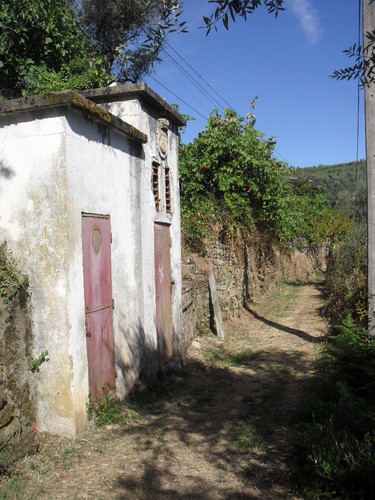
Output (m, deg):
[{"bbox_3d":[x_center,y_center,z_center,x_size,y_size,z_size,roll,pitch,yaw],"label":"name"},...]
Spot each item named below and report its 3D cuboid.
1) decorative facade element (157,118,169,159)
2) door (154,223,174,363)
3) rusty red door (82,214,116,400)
[{"bbox_3d":[-0.327,-1.523,7.003,0.090,0.550,0.360,-1,1,15],"label":"decorative facade element"},{"bbox_3d":[-0.331,0.623,7.177,0.050,1.980,0.688,-1,1,15],"label":"door"},{"bbox_3d":[-0.888,0.567,5.022,0.050,1.835,0.628,-1,1,15],"label":"rusty red door"}]

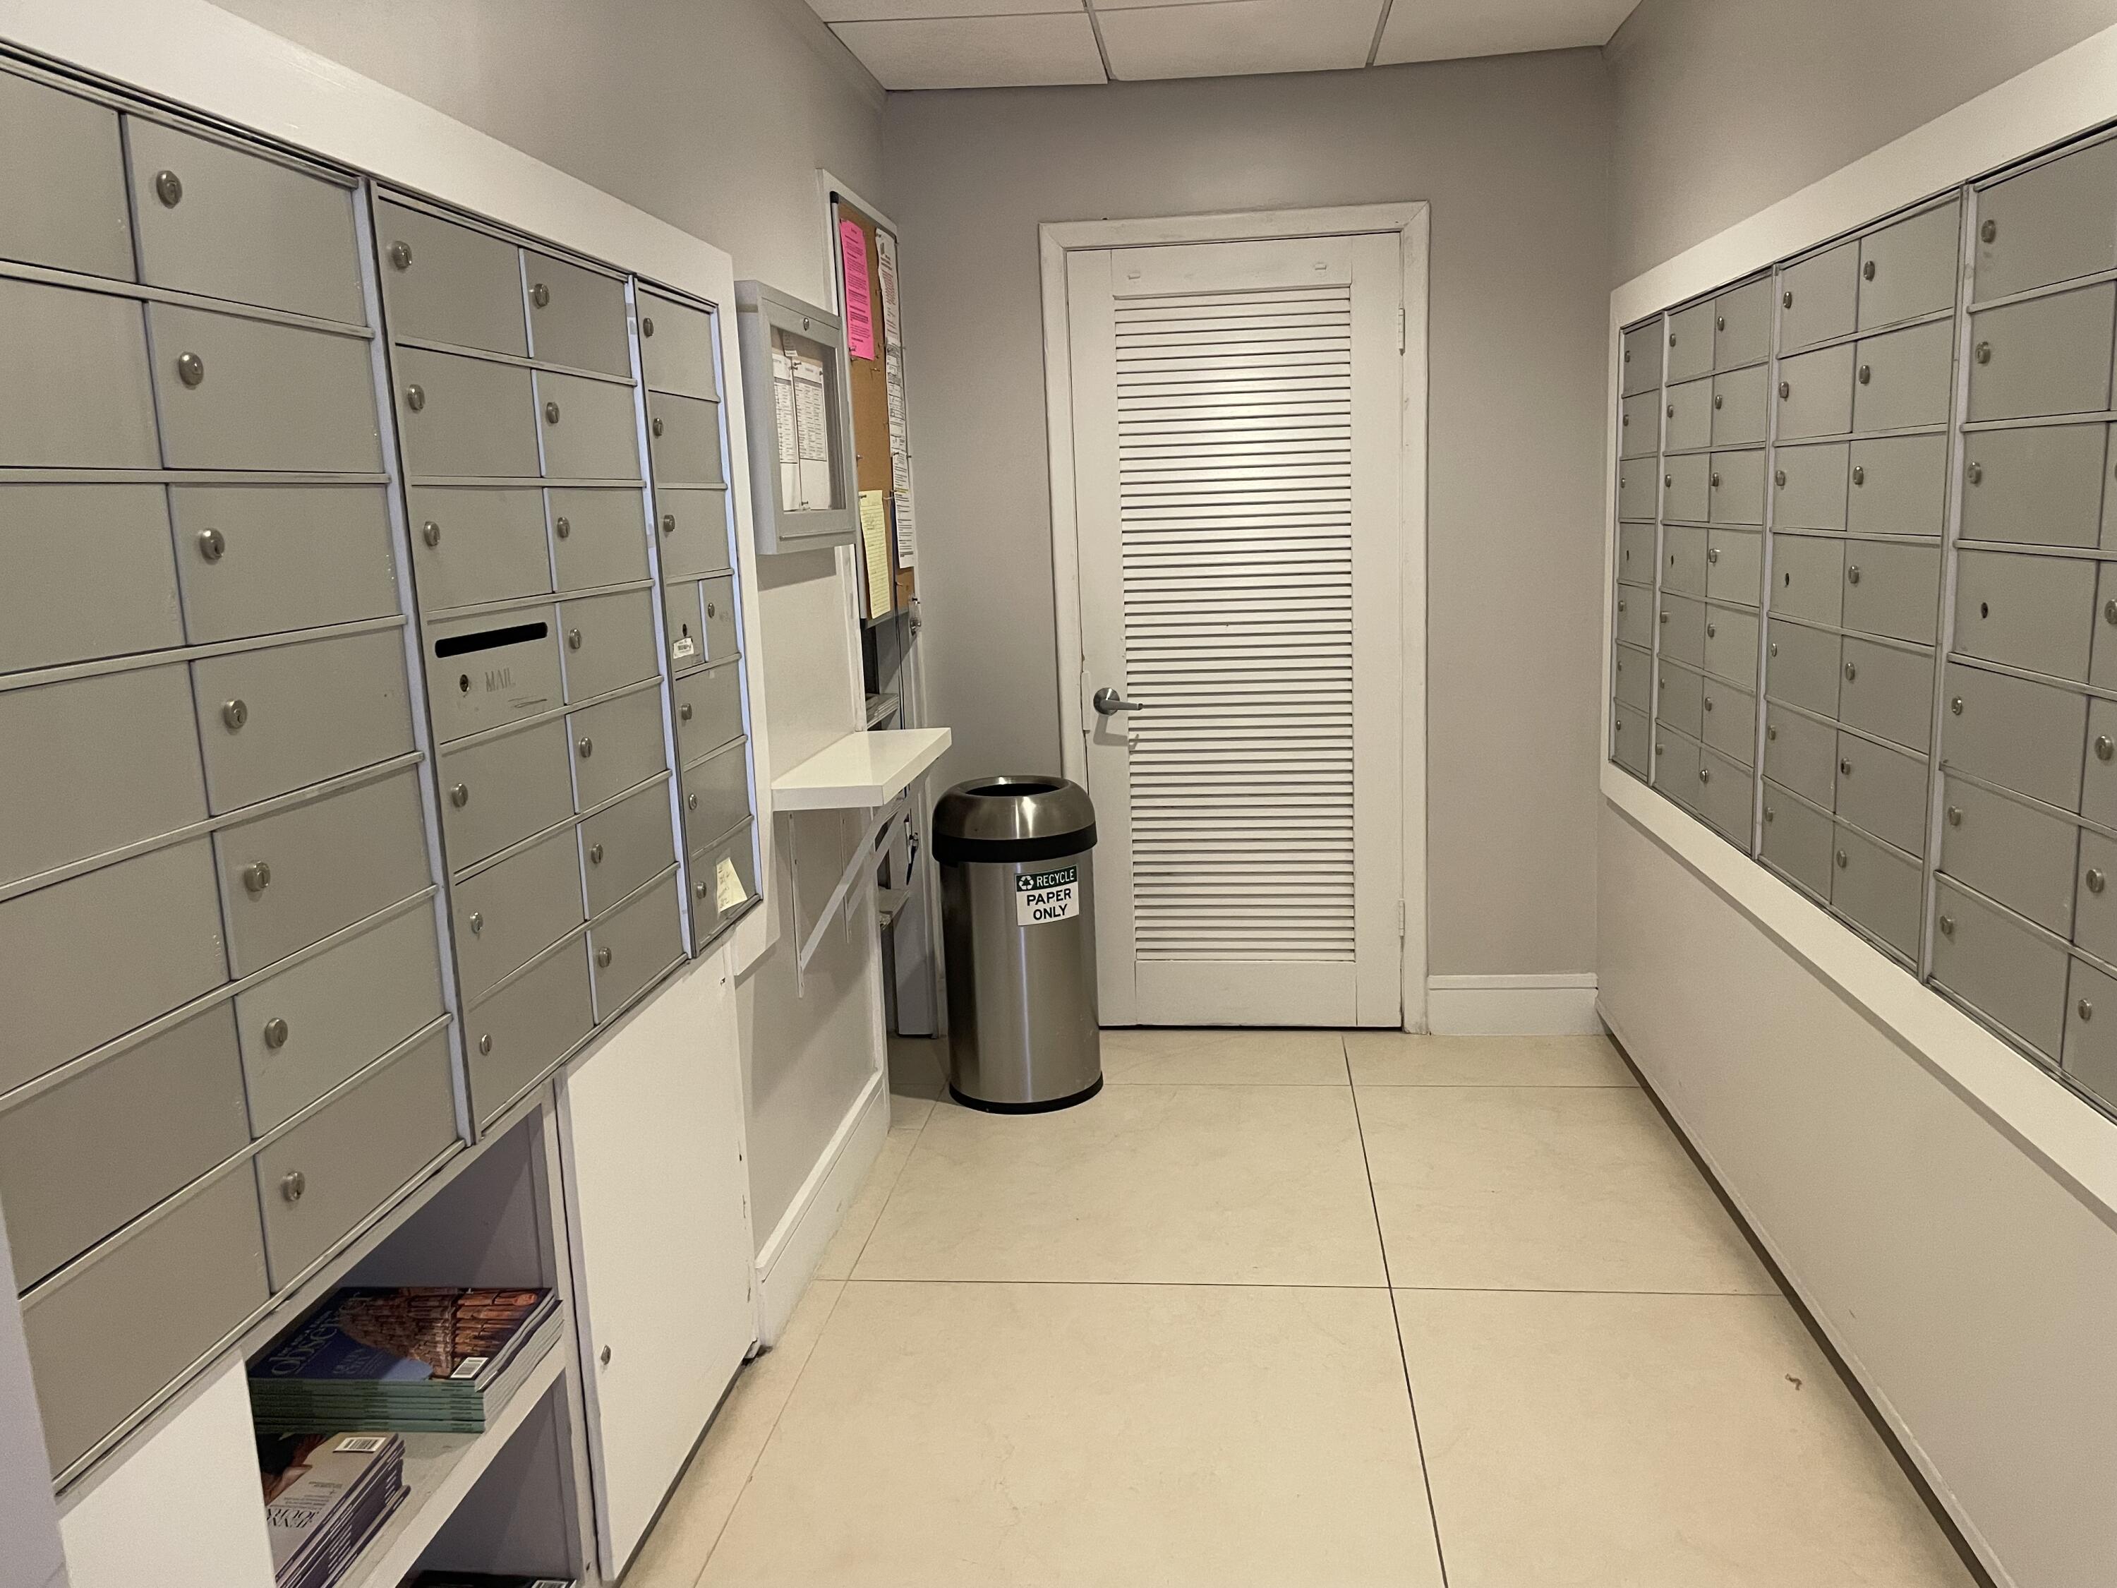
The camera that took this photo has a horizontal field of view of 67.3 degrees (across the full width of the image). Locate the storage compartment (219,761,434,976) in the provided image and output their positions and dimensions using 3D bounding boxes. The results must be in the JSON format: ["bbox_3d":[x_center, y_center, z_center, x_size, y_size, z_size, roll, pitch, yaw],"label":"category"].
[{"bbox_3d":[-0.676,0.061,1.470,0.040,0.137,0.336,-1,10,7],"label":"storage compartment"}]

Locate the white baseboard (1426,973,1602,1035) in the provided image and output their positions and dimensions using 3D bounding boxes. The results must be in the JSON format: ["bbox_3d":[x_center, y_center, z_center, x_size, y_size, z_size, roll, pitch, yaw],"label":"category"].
[{"bbox_3d":[1.195,0.560,4.192,0.427,0.167,0.025,-1,10,7],"label":"white baseboard"}]

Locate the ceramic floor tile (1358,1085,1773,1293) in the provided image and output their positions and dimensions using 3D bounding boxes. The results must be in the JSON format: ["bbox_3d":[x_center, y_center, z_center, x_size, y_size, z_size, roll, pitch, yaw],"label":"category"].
[{"bbox_3d":[0.987,0.802,3.327,0.666,0.015,1.013,-1,10,7],"label":"ceramic floor tile"}]

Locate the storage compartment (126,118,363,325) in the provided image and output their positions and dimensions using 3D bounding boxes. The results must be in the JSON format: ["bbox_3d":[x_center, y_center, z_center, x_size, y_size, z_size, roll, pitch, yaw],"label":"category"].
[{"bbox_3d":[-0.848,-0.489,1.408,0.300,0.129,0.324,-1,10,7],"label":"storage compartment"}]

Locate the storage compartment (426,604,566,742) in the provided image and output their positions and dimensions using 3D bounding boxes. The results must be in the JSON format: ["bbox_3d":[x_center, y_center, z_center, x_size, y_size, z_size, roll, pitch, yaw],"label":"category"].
[{"bbox_3d":[-0.789,-0.145,1.847,0.300,0.133,0.314,-1,10,7],"label":"storage compartment"}]

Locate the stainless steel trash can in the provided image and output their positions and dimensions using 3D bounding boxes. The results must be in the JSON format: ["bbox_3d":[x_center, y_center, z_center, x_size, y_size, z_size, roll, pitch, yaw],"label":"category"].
[{"bbox_3d":[-0.093,0.349,3.894,0.395,0.760,0.395,-2,10,0],"label":"stainless steel trash can"}]

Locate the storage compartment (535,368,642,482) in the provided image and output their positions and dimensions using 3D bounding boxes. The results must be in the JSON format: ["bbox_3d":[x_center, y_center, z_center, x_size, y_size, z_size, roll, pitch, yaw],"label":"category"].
[{"bbox_3d":[-0.764,-0.479,2.117,0.300,0.132,0.325,-1,10,7],"label":"storage compartment"}]

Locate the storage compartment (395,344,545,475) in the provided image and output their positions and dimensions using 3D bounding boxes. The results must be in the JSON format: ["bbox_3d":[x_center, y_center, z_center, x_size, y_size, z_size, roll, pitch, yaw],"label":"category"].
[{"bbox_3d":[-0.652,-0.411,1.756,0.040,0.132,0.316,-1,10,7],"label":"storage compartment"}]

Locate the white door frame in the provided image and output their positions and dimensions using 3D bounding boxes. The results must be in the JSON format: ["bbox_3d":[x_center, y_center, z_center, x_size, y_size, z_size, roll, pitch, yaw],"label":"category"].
[{"bbox_3d":[0.474,-0.389,4.121,0.949,2.119,0.080,-1,10,7],"label":"white door frame"}]

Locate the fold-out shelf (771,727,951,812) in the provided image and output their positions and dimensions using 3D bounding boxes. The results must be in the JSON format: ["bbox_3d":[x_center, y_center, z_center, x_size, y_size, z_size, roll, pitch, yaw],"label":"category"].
[{"bbox_3d":[-0.381,-0.058,3.257,0.200,0.038,0.720,-1,10,7],"label":"fold-out shelf"}]

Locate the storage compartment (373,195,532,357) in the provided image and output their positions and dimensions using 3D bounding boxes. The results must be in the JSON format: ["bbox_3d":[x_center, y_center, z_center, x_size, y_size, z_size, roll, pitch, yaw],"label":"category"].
[{"bbox_3d":[-0.806,-0.555,1.770,0.300,0.133,0.313,-1,10,7],"label":"storage compartment"}]

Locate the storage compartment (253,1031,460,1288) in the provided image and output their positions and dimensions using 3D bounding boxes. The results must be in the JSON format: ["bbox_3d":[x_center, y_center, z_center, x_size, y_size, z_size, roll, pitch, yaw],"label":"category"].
[{"bbox_3d":[-0.815,0.343,1.551,0.300,0.127,0.340,-1,10,7],"label":"storage compartment"}]

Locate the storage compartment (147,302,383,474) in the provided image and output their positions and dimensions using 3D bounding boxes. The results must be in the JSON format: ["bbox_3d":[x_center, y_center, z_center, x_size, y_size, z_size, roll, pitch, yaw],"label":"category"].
[{"bbox_3d":[-0.842,-0.351,1.434,0.300,0.129,0.332,-1,10,7],"label":"storage compartment"}]

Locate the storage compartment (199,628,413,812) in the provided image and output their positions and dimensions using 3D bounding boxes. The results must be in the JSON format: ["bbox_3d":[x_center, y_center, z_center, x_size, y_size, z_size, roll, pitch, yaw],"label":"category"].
[{"bbox_3d":[-0.831,-0.072,1.483,0.300,0.133,0.340,-1,10,7],"label":"storage compartment"}]

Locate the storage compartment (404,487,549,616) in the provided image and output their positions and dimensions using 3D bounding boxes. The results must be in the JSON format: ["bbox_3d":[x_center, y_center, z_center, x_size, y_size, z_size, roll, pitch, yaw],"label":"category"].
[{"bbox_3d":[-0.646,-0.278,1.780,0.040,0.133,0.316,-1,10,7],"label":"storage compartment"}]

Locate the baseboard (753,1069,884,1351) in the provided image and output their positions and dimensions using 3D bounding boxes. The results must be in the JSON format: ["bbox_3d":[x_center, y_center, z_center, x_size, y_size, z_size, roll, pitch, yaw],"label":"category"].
[{"bbox_3d":[-0.468,0.805,3.258,0.025,0.158,1.003,-1,10,7],"label":"baseboard"}]

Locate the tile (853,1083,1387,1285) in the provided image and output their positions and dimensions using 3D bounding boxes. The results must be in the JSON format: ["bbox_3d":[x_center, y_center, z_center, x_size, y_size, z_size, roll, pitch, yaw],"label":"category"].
[{"bbox_3d":[0.159,0.818,3.425,1.000,0.015,1.013,-1,10,7],"label":"tile"}]

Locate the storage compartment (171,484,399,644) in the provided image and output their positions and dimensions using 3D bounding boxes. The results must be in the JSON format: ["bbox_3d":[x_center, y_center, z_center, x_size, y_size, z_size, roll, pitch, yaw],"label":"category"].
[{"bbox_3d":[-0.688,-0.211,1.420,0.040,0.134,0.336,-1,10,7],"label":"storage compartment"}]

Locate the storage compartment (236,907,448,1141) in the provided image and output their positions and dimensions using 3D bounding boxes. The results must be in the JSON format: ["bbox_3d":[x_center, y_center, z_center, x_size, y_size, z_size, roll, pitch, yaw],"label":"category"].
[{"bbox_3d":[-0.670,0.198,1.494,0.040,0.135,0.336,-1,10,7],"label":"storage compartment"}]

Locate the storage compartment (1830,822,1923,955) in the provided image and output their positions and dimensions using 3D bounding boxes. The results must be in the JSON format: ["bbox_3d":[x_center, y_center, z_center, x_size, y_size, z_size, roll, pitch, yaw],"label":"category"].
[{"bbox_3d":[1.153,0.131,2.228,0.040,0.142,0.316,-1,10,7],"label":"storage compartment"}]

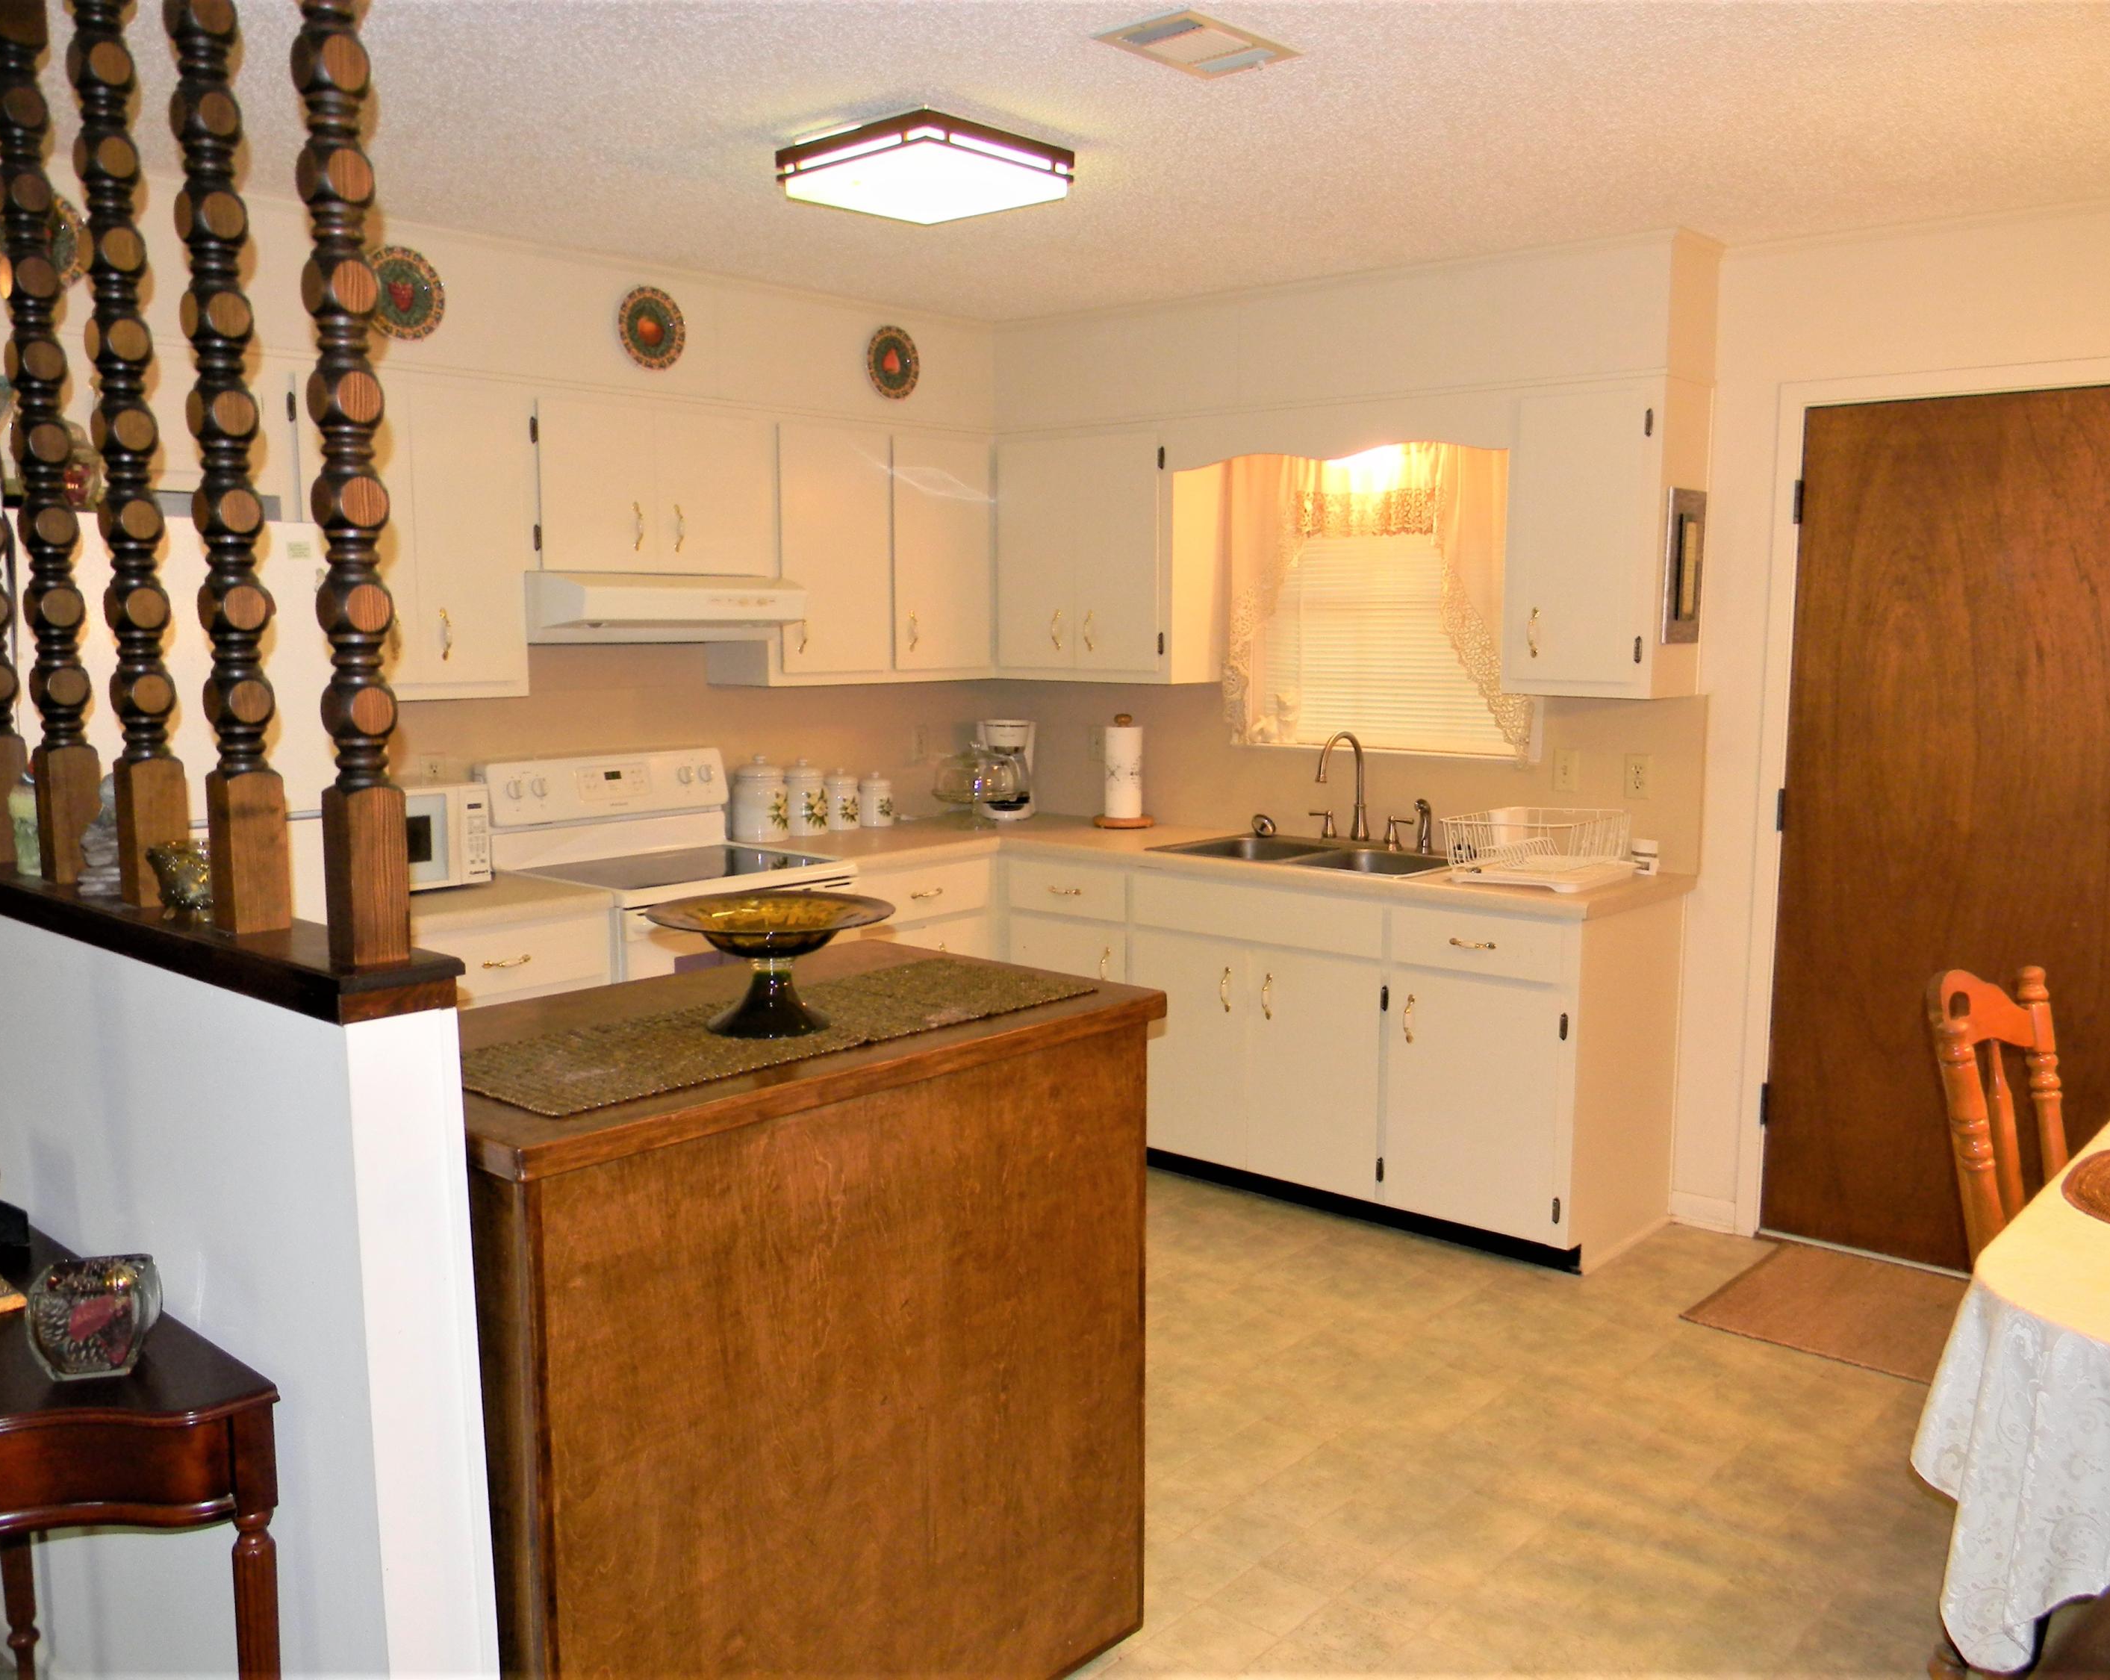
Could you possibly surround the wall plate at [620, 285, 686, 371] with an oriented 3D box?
[{"bbox_3d":[-1.027,-1.315,4.644,0.025,0.216,0.212,6,9,41],"label":"wall plate"}]

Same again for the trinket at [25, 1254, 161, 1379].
[{"bbox_3d":[-1.053,0.520,2.001,0.117,0.114,0.090,-2,7,-14],"label":"trinket"}]

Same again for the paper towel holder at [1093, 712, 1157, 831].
[{"bbox_3d":[0.221,-0.212,5.623,0.192,0.345,0.192,0,7,0],"label":"paper towel holder"}]

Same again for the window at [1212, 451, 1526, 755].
[{"bbox_3d":[0.885,-0.678,5.121,0.995,0.895,0.090,6,9,41],"label":"window"}]

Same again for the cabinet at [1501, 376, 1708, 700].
[{"bbox_3d":[1.365,-0.735,4.497,0.393,0.753,0.285,6,9,41],"label":"cabinet"}]

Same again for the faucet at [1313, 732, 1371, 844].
[{"bbox_3d":[0.814,-0.140,5.089,0.055,0.325,0.260,6,9,41],"label":"faucet"}]

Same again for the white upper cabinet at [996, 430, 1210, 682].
[{"bbox_3d":[0.163,-0.877,5.595,0.695,0.763,0.295,6,9,41],"label":"white upper cabinet"}]

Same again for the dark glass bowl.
[{"bbox_3d":[-0.392,0.177,2.496,0.335,0.158,0.335,0,7,0],"label":"dark glass bowl"}]

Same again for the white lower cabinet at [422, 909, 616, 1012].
[{"bbox_3d":[-1.473,0.592,4.340,0.615,0.869,0.570,6,9,41],"label":"white lower cabinet"}]

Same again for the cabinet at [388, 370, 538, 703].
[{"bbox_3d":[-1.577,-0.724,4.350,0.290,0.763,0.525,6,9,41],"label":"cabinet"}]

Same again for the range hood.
[{"bbox_3d":[-1.079,-0.611,4.760,0.460,0.177,0.764,6,9,41],"label":"range hood"}]

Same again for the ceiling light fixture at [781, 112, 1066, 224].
[{"bbox_3d":[-0.247,-1.282,3.473,0.410,0.090,0.410,6,9,41],"label":"ceiling light fixture"}]

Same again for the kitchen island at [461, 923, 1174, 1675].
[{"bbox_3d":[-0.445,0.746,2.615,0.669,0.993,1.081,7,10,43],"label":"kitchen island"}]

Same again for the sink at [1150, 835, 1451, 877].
[{"bbox_3d":[0.712,0.129,4.935,0.820,0.185,0.503,6,9,41],"label":"sink"}]

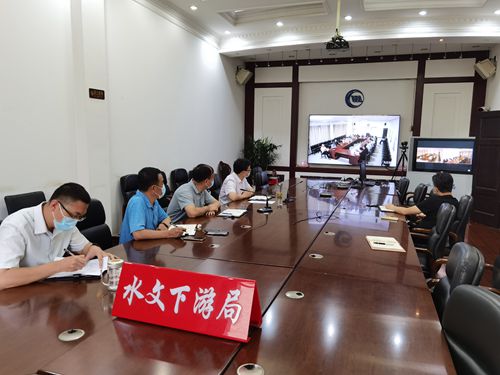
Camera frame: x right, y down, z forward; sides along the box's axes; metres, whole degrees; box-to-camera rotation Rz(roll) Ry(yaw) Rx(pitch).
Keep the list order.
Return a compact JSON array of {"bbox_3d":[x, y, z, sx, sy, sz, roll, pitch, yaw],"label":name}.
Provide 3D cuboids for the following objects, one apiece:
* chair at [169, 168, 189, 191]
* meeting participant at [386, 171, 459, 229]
[{"bbox_3d":[-0.948,0.164,6.593,0.600,0.950,0.580,3,7,18],"label":"chair"},{"bbox_3d":[1.553,0.450,3.472,0.560,1.220,0.780,-4,8,-38],"label":"meeting participant"}]

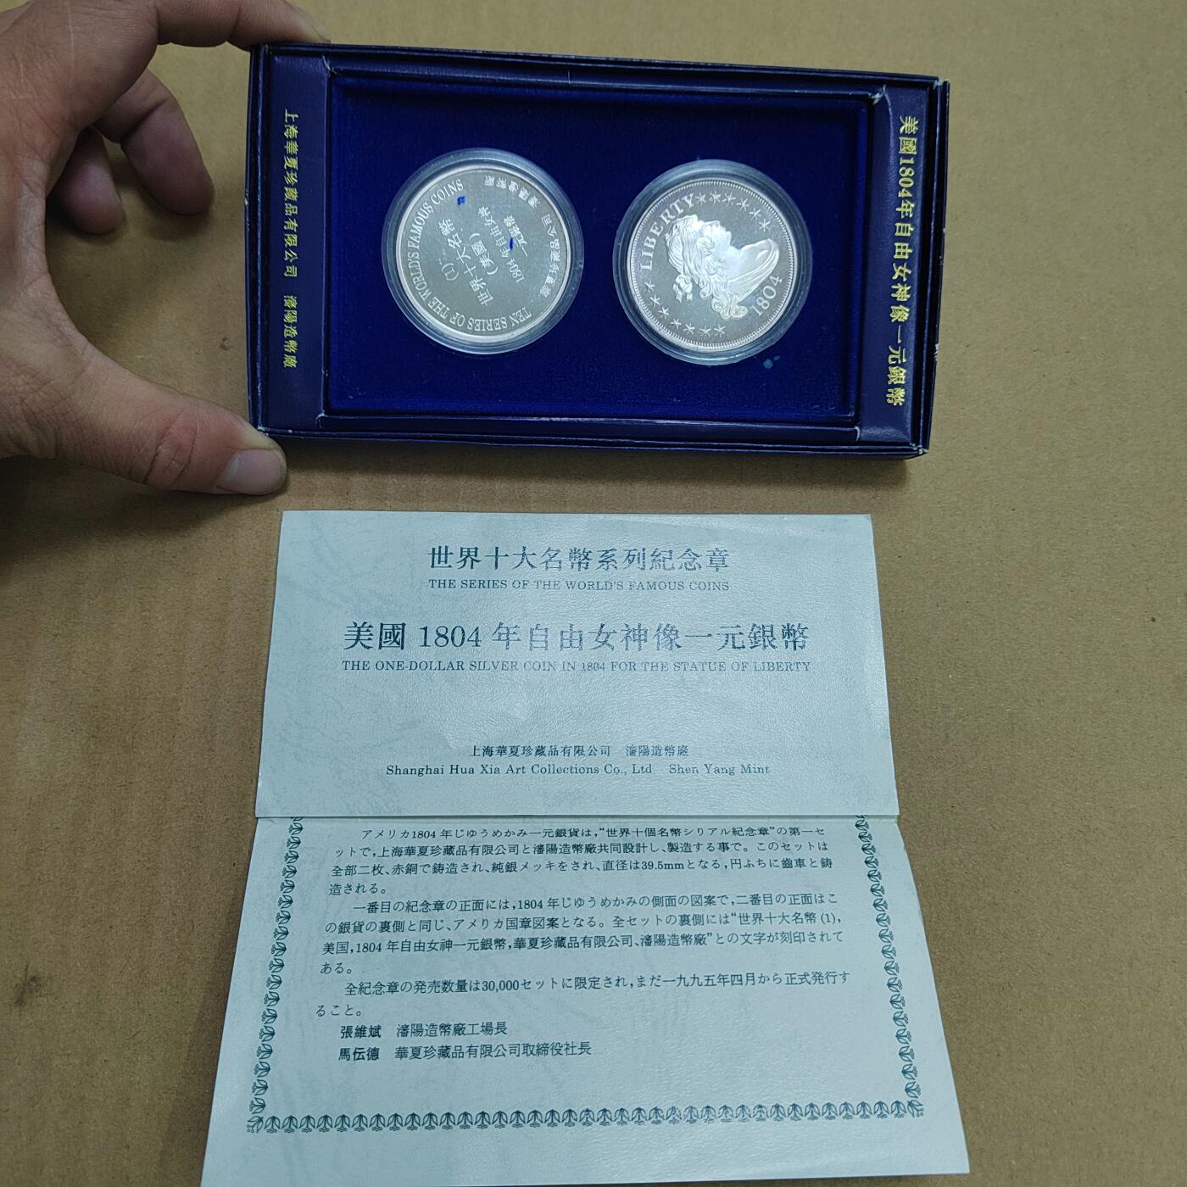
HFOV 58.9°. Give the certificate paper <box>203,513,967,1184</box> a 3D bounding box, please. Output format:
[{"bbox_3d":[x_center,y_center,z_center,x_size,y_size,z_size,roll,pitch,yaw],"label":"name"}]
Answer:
[{"bbox_3d":[-0.002,0.046,0.226,0.141,0.014,0.141,0,65,-3],"label":"certificate paper"}]

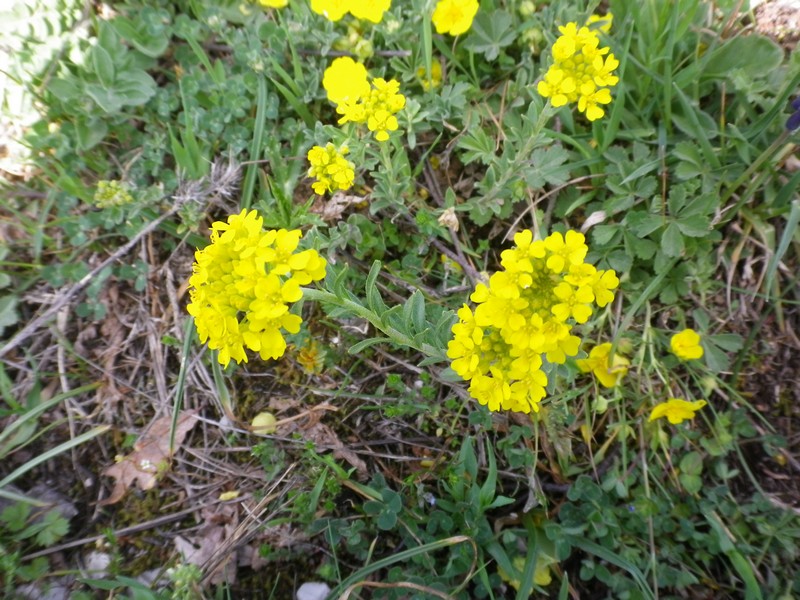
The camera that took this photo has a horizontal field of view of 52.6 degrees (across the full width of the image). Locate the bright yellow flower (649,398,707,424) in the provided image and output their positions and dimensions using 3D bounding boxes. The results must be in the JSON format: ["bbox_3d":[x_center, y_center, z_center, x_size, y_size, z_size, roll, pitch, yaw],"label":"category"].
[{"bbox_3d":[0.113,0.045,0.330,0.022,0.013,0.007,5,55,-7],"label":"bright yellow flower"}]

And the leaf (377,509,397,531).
[{"bbox_3d":[-0.005,0.083,0.305,0.007,0.004,0.008,0,55,0],"label":"leaf"}]

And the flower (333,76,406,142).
[{"bbox_3d":[-0.013,-0.087,0.370,0.031,0.024,0.026,0,65,0],"label":"flower"}]

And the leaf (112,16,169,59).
[{"bbox_3d":[-0.150,-0.152,0.471,0.032,0.010,0.017,34,71,6],"label":"leaf"}]

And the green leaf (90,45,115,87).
[{"bbox_3d":[-0.160,-0.126,0.435,0.012,0.013,0.018,0,55,0],"label":"green leaf"}]

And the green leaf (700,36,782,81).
[{"bbox_3d":[0.188,-0.133,0.445,0.038,0.018,0.022,0,55,0],"label":"green leaf"}]

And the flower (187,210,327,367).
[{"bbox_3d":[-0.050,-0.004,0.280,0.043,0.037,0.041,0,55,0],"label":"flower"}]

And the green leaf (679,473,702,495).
[{"bbox_3d":[0.120,0.076,0.334,0.010,0.003,0.010,4,66,11],"label":"green leaf"}]

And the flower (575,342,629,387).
[{"bbox_3d":[0.082,0.026,0.326,0.019,0.010,0.019,-6,65,2],"label":"flower"}]

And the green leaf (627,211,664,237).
[{"bbox_3d":[0.130,-0.041,0.431,0.019,0.005,0.016,-16,61,-3],"label":"green leaf"}]

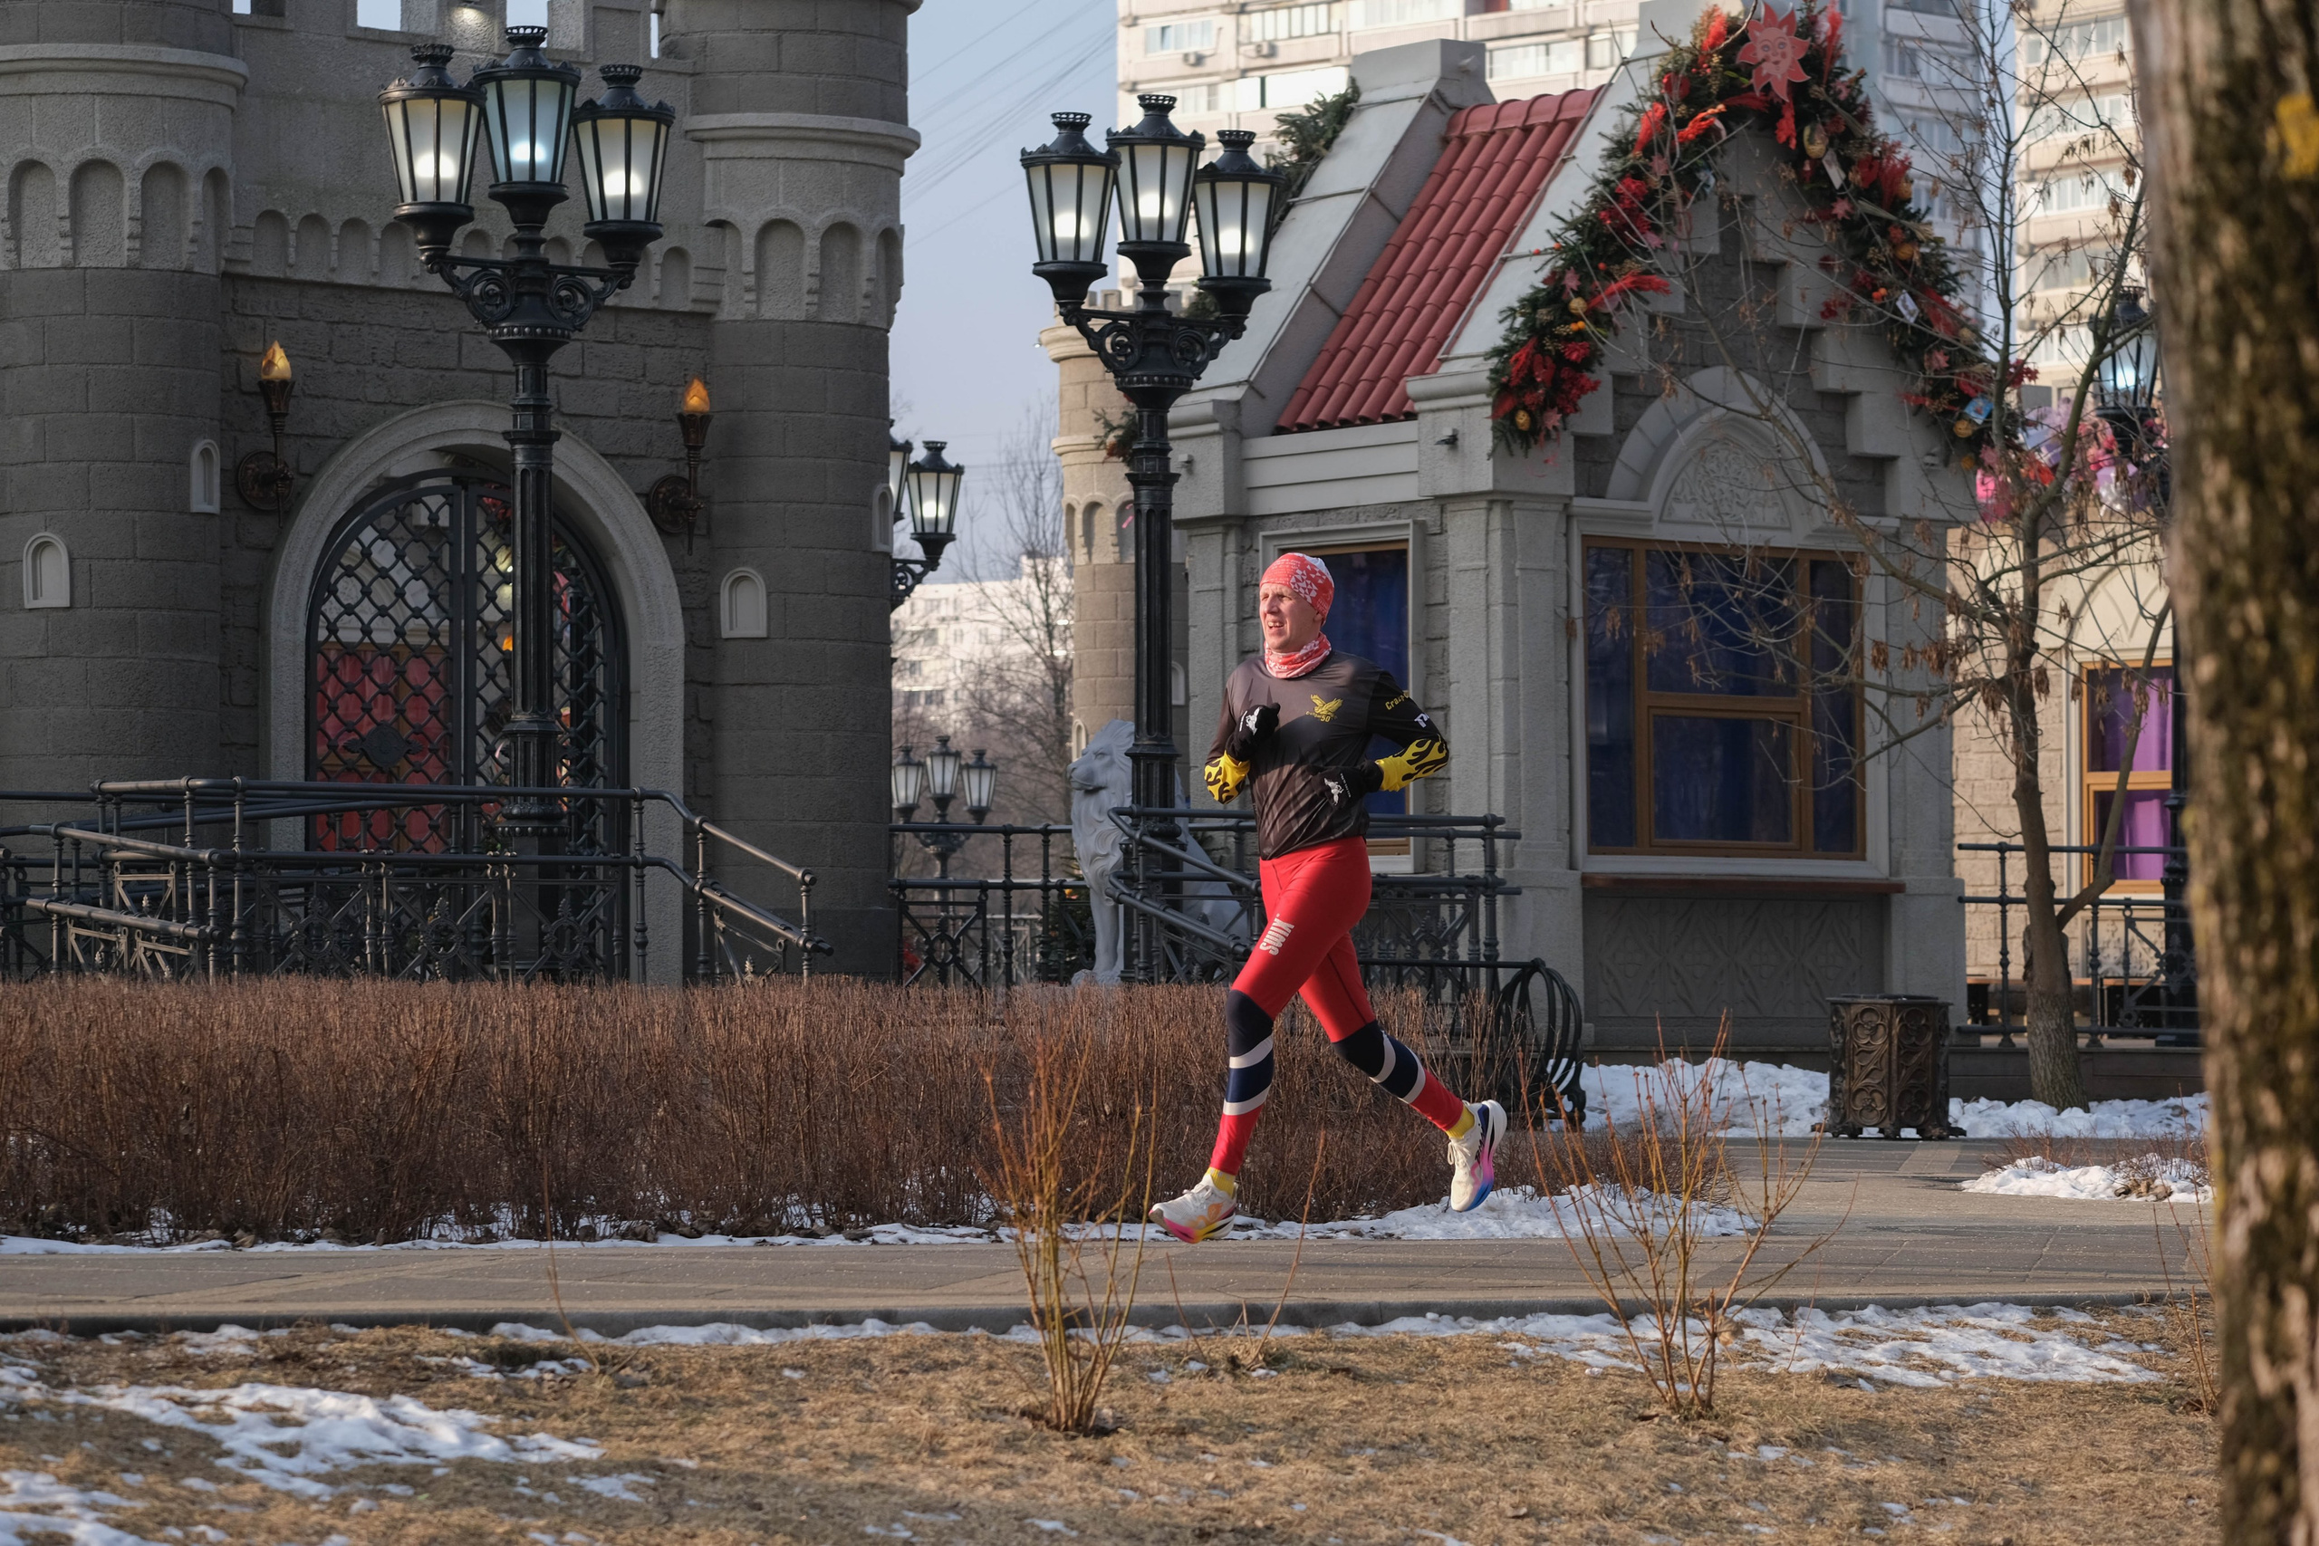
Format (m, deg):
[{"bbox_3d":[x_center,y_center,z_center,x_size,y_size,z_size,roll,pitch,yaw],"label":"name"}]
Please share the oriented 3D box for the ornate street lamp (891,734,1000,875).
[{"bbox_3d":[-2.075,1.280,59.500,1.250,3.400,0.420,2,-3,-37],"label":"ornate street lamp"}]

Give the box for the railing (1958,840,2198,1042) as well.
[{"bbox_3d":[4.531,0.830,30.000,1.600,0.970,0.120,1,-3,-33],"label":"railing"}]

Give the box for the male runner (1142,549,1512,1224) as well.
[{"bbox_3d":[0.425,0.315,15.500,1.000,1.730,0.620,1,-3,-36],"label":"male runner"}]

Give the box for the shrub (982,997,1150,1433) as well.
[{"bbox_3d":[-0.146,0.697,9.700,0.280,0.680,0.280,0,-2,0],"label":"shrub"}]

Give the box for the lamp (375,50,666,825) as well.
[{"bbox_3d":[-2.372,-1.027,23.300,1.250,3.500,0.420,2,-3,-37],"label":"lamp"}]

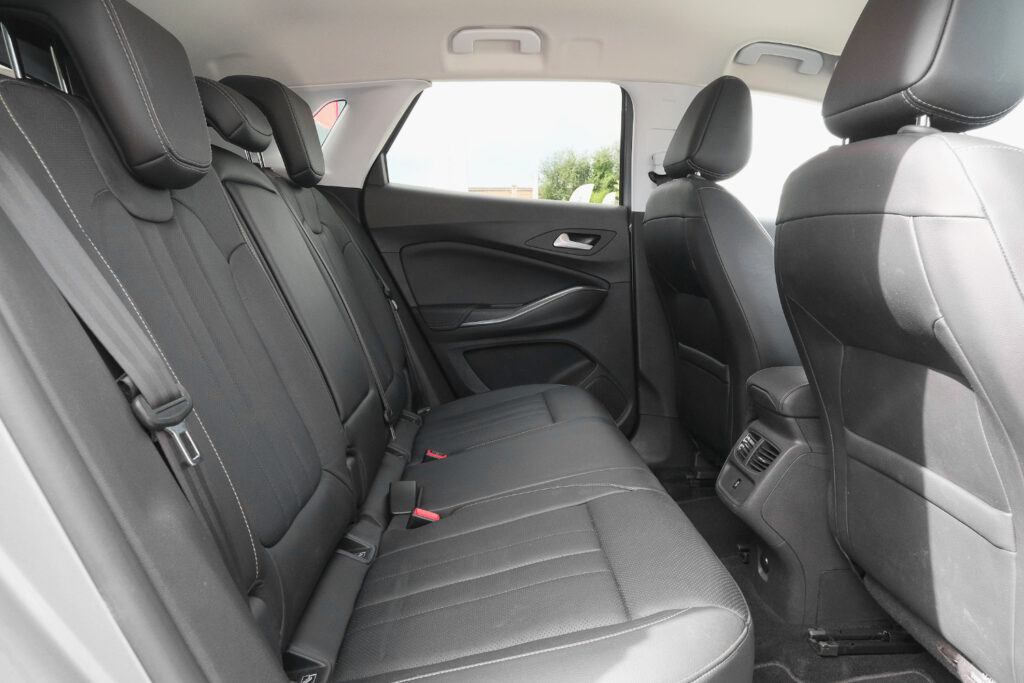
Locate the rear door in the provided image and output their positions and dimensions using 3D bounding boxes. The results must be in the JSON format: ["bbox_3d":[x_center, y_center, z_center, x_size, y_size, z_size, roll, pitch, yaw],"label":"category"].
[{"bbox_3d":[-0.025,-0.168,1.858,0.820,1.060,0.200,0,10,-2],"label":"rear door"}]

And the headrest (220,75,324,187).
[{"bbox_3d":[-0.495,-0.433,1.427,0.145,0.235,0.245,-15,10,1],"label":"headrest"}]

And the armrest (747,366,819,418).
[{"bbox_3d":[0.608,0.086,1.202,0.300,0.070,0.165,0,10,-2],"label":"armrest"}]

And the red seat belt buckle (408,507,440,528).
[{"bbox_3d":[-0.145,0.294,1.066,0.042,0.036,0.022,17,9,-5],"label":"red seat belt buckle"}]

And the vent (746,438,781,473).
[{"bbox_3d":[0.470,0.211,1.188,0.025,0.062,0.060,34,7,-7],"label":"vent"}]

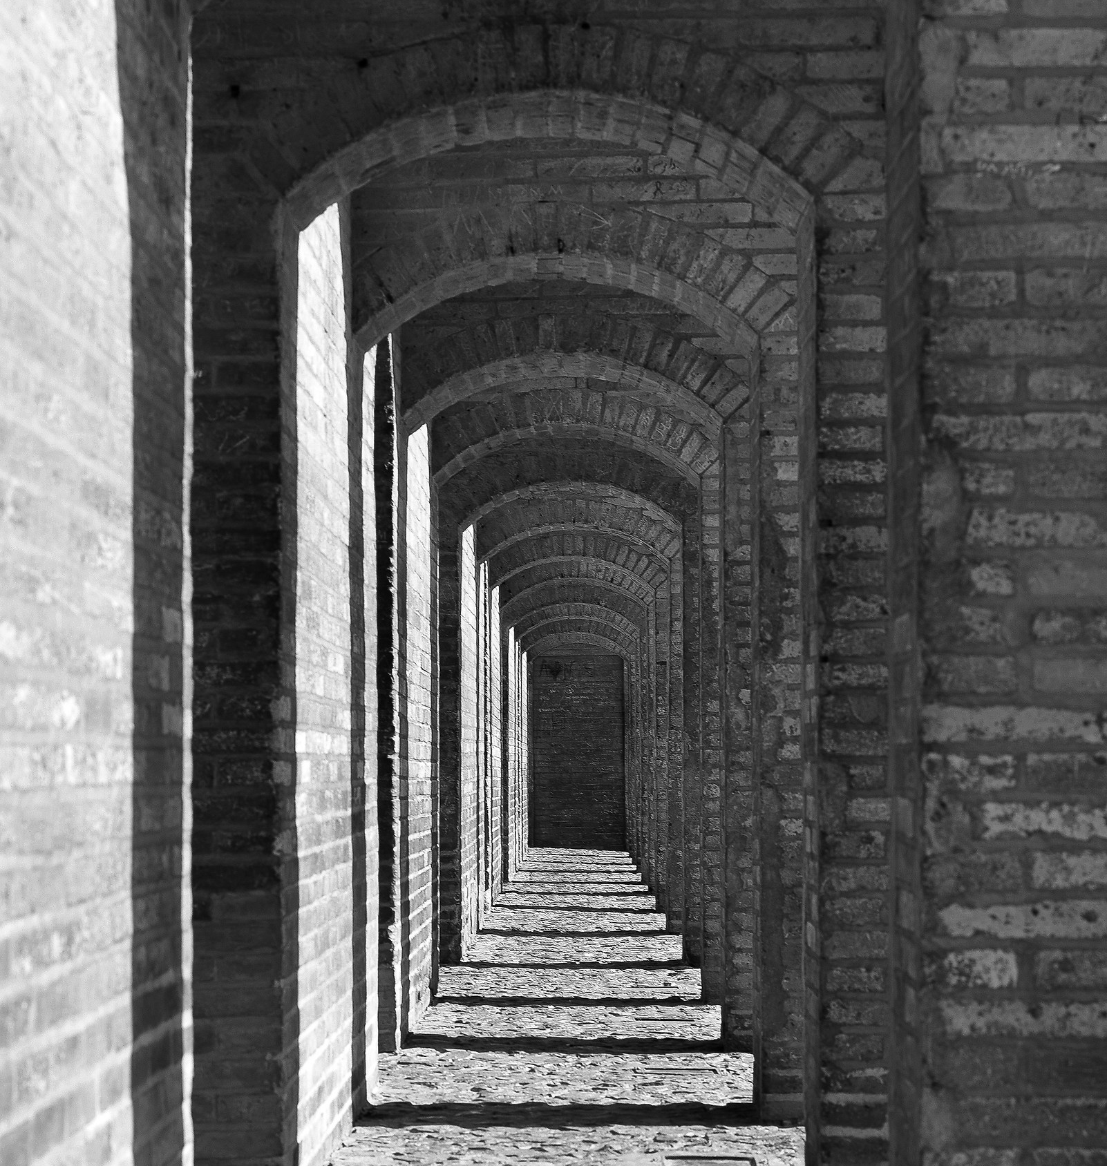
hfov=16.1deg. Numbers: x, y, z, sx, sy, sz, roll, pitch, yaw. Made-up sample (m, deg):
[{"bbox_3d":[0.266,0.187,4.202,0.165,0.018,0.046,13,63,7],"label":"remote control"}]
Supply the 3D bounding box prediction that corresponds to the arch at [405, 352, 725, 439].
[{"bbox_3d":[0.035,-0.734,15.437,1.250,0.300,0.750,0,-3,0],"label":"arch"}]

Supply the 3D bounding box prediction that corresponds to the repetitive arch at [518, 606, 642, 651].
[{"bbox_3d":[0.254,0.417,38.371,1.222,0.365,0.598,0,-3,0],"label":"repetitive arch"}]

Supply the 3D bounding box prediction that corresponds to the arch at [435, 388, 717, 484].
[{"bbox_3d":[0.096,-0.674,18.500,1.338,0.400,0.750,0,-3,0],"label":"arch"}]

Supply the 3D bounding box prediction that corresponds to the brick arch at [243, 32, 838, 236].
[{"bbox_3d":[0.001,-0.988,8.705,1.296,0.364,0.598,0,-3,0],"label":"brick arch"}]

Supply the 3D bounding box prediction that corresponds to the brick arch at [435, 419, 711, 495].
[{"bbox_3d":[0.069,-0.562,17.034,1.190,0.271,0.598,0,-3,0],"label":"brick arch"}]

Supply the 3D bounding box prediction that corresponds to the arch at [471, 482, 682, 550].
[{"bbox_3d":[0.126,-0.384,23.000,1.250,0.375,0.812,0,-3,0],"label":"arch"}]

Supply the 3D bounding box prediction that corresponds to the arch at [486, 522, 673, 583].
[{"bbox_3d":[0.163,-0.198,26.625,1.275,0.375,0.812,0,-3,0],"label":"arch"}]

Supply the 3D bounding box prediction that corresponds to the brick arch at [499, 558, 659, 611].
[{"bbox_3d":[0.193,0.014,30.951,1.273,0.396,0.598,0,-3,0],"label":"brick arch"}]

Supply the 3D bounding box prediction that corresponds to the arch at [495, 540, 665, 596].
[{"bbox_3d":[0.174,-0.108,27.583,1.255,0.361,0.598,0,-3,0],"label":"arch"}]

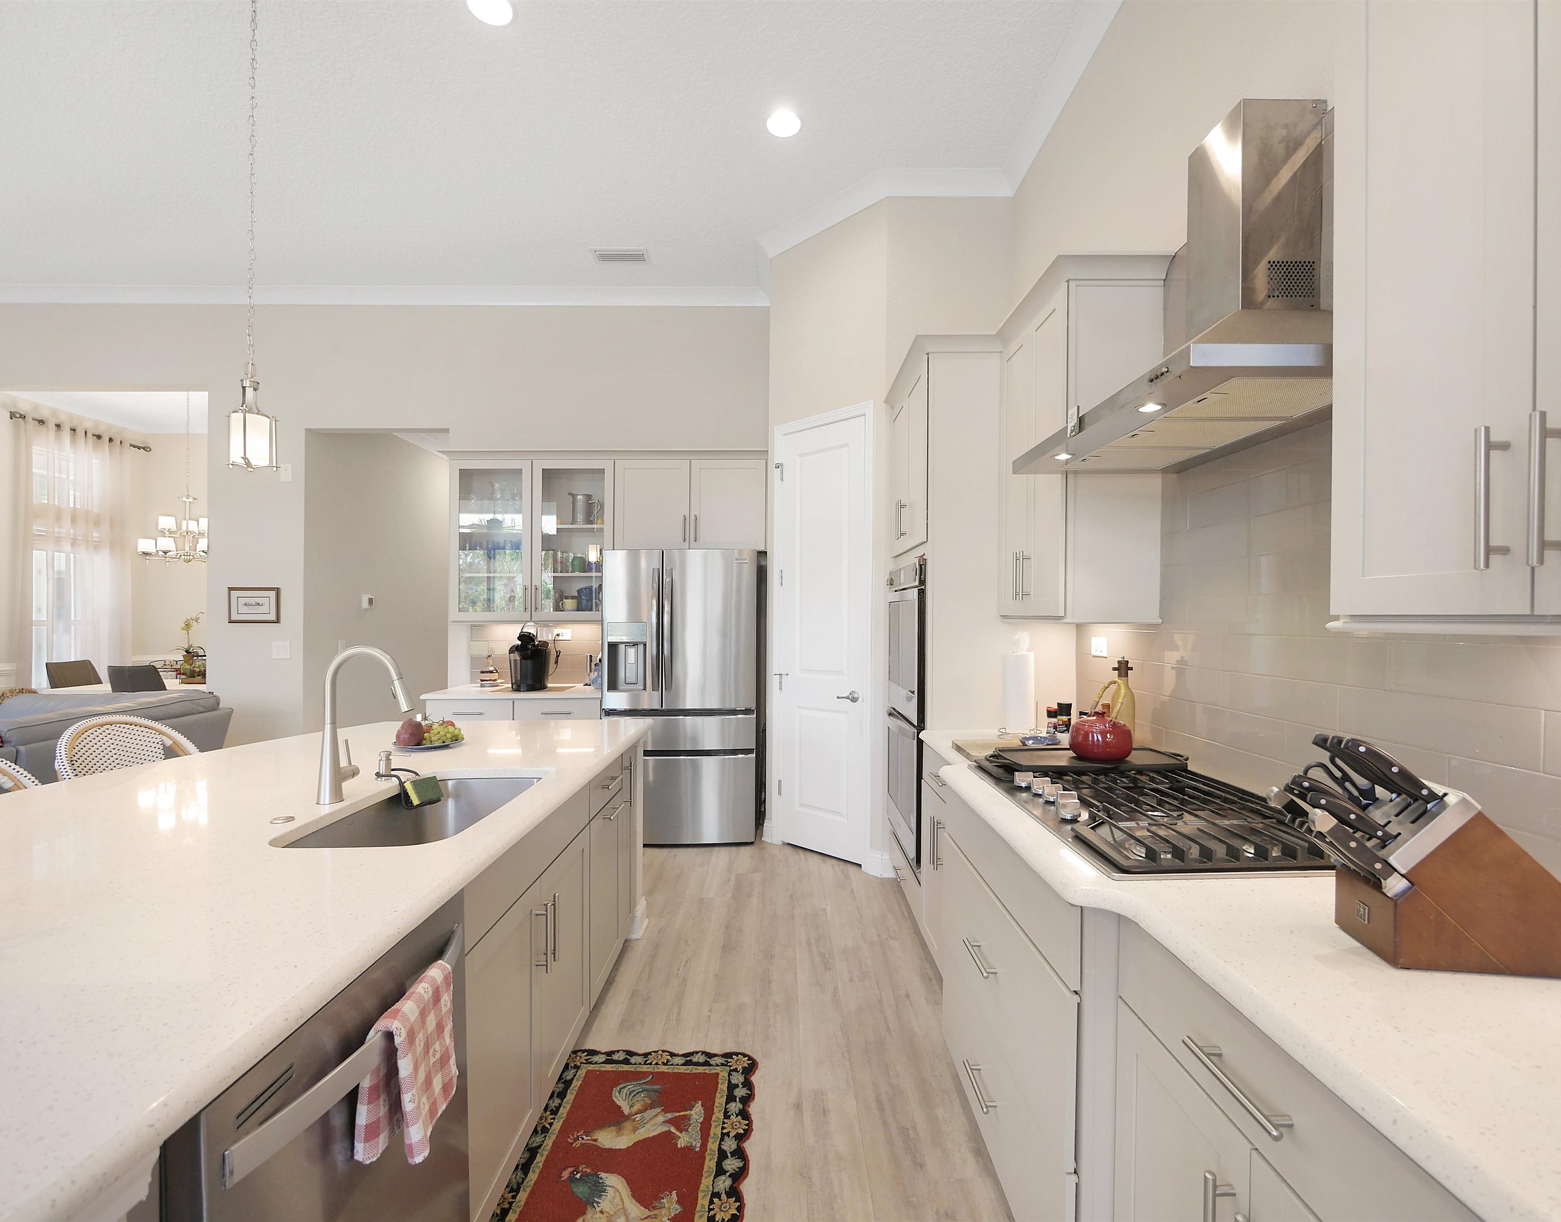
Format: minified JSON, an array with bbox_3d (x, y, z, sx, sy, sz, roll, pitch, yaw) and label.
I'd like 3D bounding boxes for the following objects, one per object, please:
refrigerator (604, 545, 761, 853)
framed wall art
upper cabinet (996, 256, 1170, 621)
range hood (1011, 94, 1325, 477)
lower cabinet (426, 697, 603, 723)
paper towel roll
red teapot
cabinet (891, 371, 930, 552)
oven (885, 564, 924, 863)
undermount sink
[{"bbox_3d":[-0.602,0.534,4.250,0.908,1.780,0.760,0,0,0],"label":"refrigerator"},{"bbox_3d":[-3.714,-0.041,4.652,0.375,0.265,0.025,0,0,0],"label":"framed wall art"},{"bbox_3d":[1.052,-0.536,2.410,0.344,1.145,0.660,0,0,0],"label":"upper cabinet"},{"bbox_3d":[0.988,-0.809,1.663,0.472,0.730,0.914,0,0,0],"label":"range hood"},{"bbox_3d":[-1.625,0.979,4.320,1.080,0.900,0.640,0,0,0],"label":"lower cabinet"},{"bbox_3d":[0.921,0.313,2.555,0.130,0.308,0.130,0,0,0],"label":"paper towel roll"},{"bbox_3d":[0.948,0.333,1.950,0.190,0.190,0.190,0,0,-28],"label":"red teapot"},{"bbox_3d":[0.910,-0.677,3.155,0.620,0.783,0.830,0,0,0],"label":"cabinet"},{"bbox_3d":[0.860,0.434,3.155,0.620,1.305,0.750,0,0,0],"label":"oven"},{"bbox_3d":[-0.902,0.627,1.720,0.425,0.240,0.720,0,0,0],"label":"undermount sink"}]

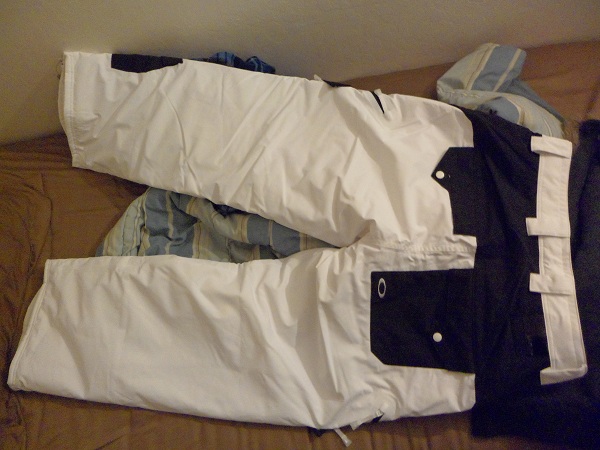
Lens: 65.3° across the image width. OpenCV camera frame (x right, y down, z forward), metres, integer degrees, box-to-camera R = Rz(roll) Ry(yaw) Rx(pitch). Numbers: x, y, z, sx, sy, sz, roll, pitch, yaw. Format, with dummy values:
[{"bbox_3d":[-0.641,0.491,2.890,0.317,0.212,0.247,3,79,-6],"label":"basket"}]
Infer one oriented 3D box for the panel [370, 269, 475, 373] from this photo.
[{"bbox_3d":[0.221,0.172,0.845,0.188,0.022,0.185,1,78,2],"label":"panel"}]

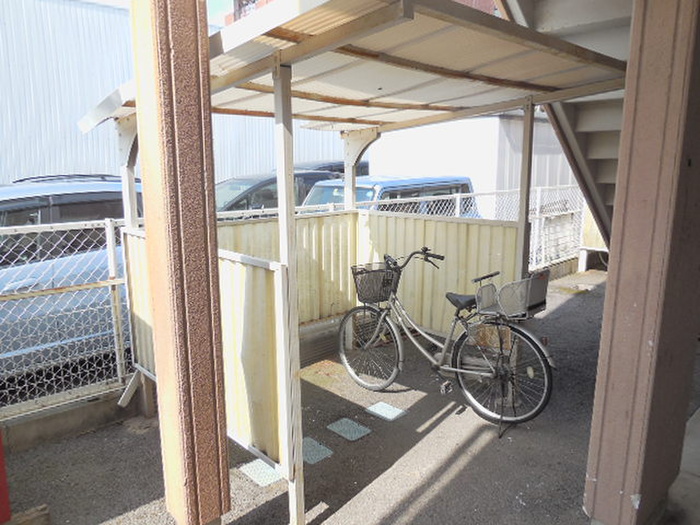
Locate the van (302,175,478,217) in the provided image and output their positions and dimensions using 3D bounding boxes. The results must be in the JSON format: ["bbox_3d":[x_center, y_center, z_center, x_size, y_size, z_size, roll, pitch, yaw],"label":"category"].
[{"bbox_3d":[0.358,-0.453,7.124,1.520,1.540,3.500,10,15,43],"label":"van"}]

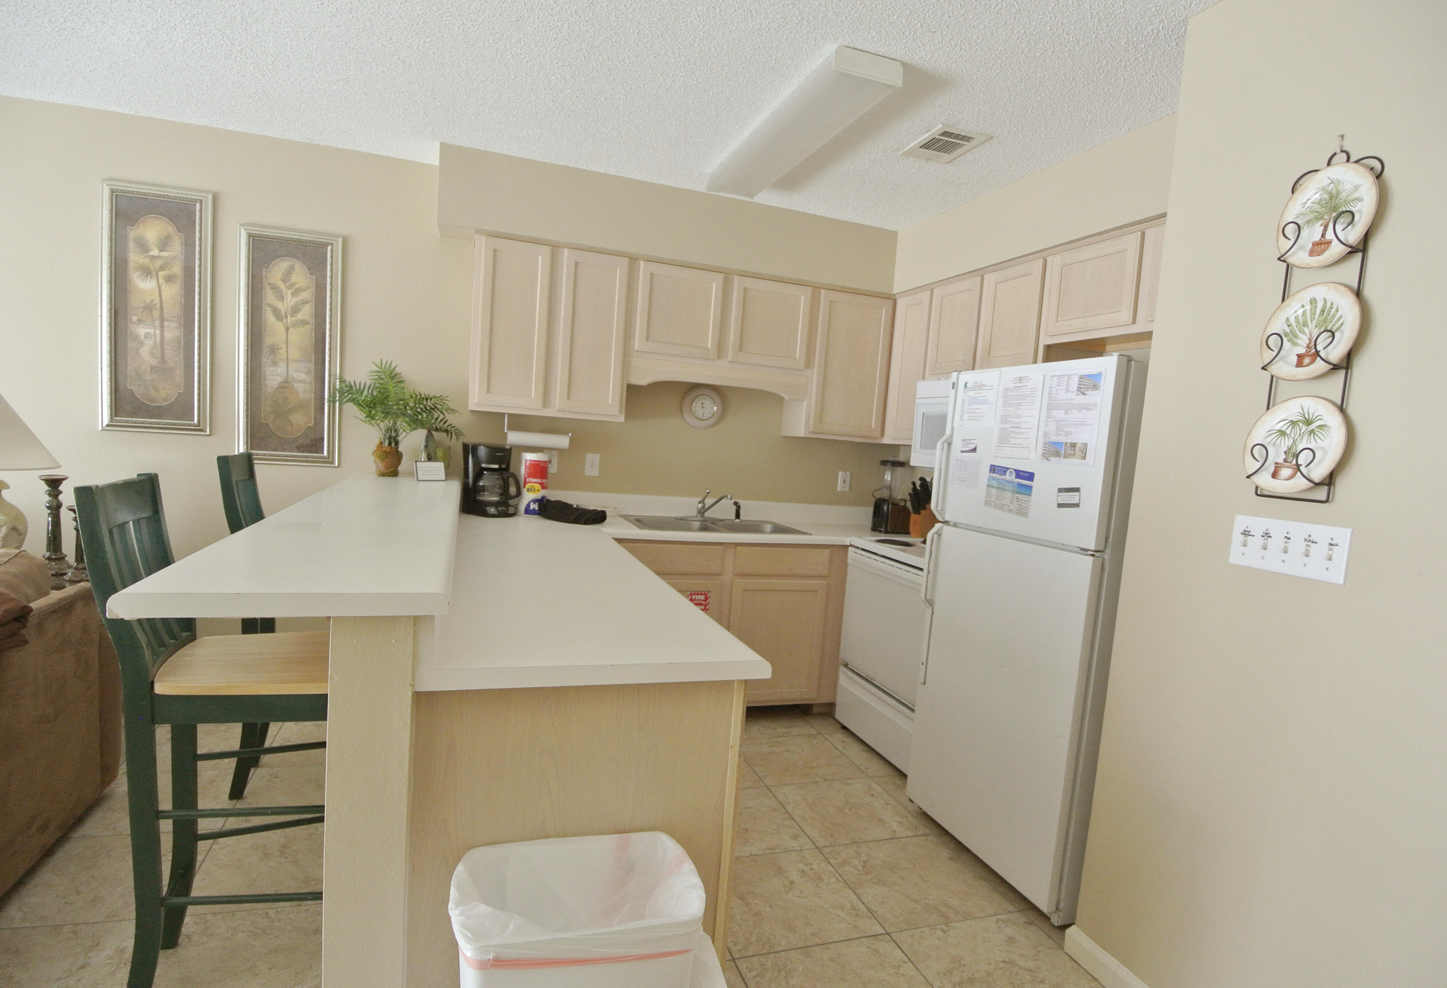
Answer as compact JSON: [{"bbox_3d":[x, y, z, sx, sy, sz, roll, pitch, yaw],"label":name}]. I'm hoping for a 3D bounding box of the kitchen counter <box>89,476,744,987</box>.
[{"bbox_3d":[-0.796,0.581,2.436,1.075,1.070,2.430,3,5,-19],"label":"kitchen counter"}]

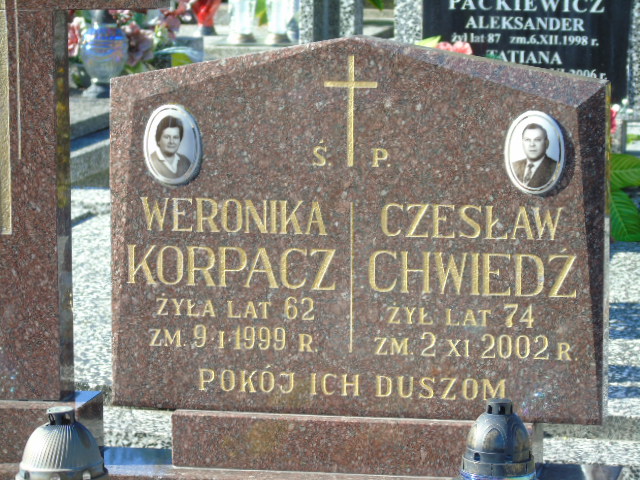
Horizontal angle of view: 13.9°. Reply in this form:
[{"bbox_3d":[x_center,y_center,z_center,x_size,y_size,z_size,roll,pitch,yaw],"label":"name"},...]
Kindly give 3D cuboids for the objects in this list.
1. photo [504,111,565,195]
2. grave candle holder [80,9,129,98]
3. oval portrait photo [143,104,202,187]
[{"bbox_3d":[0.315,-0.128,3.850,0.089,0.122,0.012,2,6,14],"label":"photo"},{"bbox_3d":[-0.576,-0.516,7.000,0.128,0.275,0.128,0,7,0],"label":"grave candle holder"},{"bbox_3d":[-0.224,-0.144,3.985,0.089,0.122,0.012,2,6,14],"label":"oval portrait photo"}]

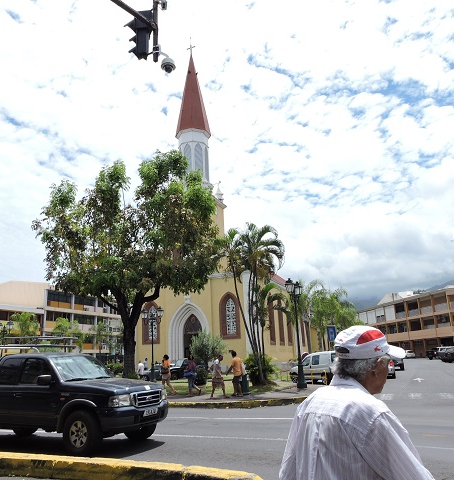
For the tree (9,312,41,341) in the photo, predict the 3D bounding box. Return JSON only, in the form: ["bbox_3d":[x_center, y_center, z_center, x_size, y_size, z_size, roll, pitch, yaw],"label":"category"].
[{"bbox_3d":[-17.130,9.112,37.159,2.900,6.297,2.900,-9,-17,23],"label":"tree"}]

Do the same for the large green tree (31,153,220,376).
[{"bbox_3d":[-5.708,1.573,25.910,11.000,13.300,10.500,1,-15,-12],"label":"large green tree"}]

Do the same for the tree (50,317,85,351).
[{"bbox_3d":[-15.542,10.573,43.759,3.600,5.900,3.600,-2,-15,0],"label":"tree"}]

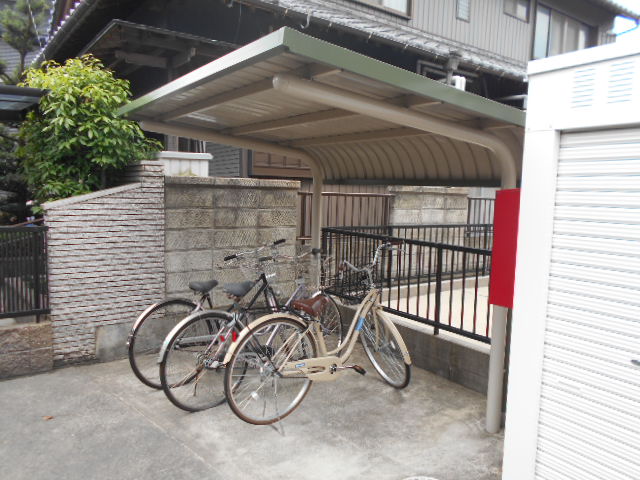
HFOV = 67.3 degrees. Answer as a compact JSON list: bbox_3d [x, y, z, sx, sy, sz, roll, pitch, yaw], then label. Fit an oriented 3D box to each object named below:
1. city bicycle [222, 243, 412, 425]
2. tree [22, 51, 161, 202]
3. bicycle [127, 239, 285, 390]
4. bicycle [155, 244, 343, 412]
[{"bbox_3d":[0.019,0.598,3.276,1.530,1.110,0.620,-3,8,-36],"label":"city bicycle"},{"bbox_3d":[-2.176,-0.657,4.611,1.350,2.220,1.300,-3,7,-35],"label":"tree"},{"bbox_3d":[-0.735,0.543,3.855,1.670,1.060,0.560,-5,9,-44],"label":"bicycle"},{"bbox_3d":[-0.362,0.589,3.509,1.720,1.060,0.570,-4,8,-41],"label":"bicycle"}]

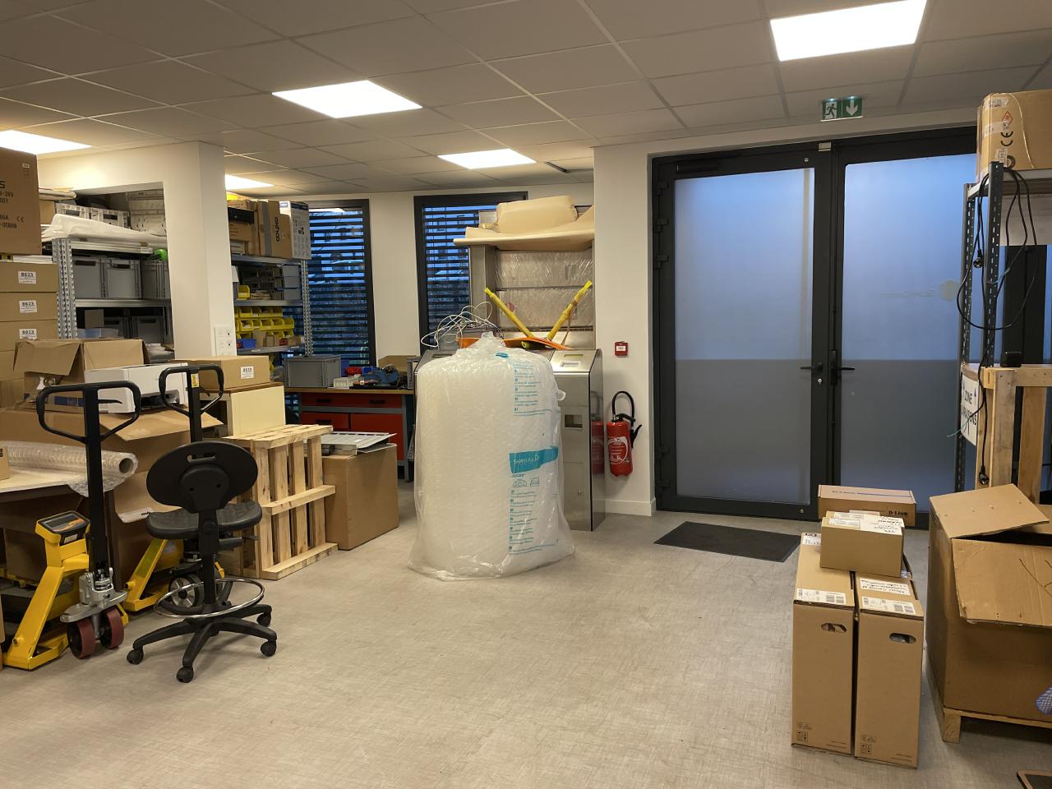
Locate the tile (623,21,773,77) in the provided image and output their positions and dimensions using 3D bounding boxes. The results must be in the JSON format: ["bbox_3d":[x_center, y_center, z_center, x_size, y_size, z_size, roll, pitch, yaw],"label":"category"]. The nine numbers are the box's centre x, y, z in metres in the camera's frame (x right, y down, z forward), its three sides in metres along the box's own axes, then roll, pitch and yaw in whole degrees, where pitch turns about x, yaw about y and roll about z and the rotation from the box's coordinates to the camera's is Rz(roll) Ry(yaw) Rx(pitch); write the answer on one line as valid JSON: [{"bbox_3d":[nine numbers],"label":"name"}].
[{"bbox_3d":[0.768,-1.514,3.476,0.590,0.025,0.590,1,7,21],"label":"tile"}]

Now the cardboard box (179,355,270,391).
[{"bbox_3d":[-1.882,-0.138,4.865,0.410,0.167,0.430,1,7,21],"label":"cardboard box"}]

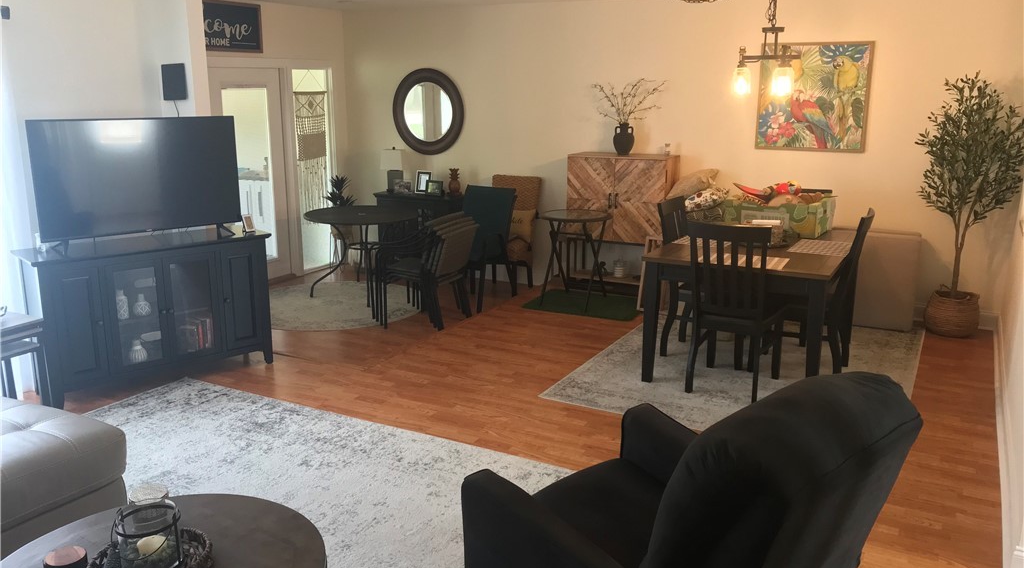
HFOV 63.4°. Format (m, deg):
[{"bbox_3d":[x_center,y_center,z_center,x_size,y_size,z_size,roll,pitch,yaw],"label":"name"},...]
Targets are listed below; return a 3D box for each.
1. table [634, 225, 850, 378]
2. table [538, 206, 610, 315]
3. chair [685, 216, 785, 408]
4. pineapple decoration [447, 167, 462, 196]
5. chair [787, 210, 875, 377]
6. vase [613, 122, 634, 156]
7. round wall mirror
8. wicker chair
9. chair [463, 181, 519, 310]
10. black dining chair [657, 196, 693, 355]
[{"bbox_3d":[1.567,0.119,5.328,1.030,0.770,1.510,7,16,27],"label":"table"},{"bbox_3d":[0.514,-0.205,6.702,0.590,0.725,0.590,0,14,0],"label":"table"},{"bbox_3d":[1.303,0.117,4.813,0.460,1.020,0.590,8,16,27],"label":"chair"},{"bbox_3d":[-0.548,-0.957,7.920,0.125,0.250,0.110,8,16,28],"label":"pineapple decoration"},{"bbox_3d":[1.857,0.035,5.154,0.590,1.020,0.460,8,16,28],"label":"chair"},{"bbox_3d":[0.933,-1.203,6.905,0.175,0.265,0.165,0,14,0],"label":"vase"},{"bbox_3d":[-0.804,-1.658,7.996,0.820,0.815,0.050,8,16,28],"label":"round wall mirror"},{"bbox_3d":[-0.058,-0.443,7.577,0.480,1.020,0.530,8,16,28],"label":"wicker chair"},{"bbox_3d":[-0.305,-0.322,7.200,0.580,0.965,0.680,8,16,28],"label":"chair"},{"bbox_3d":[1.278,-0.032,5.485,0.570,1.015,0.450,9,16,31],"label":"black dining chair"}]

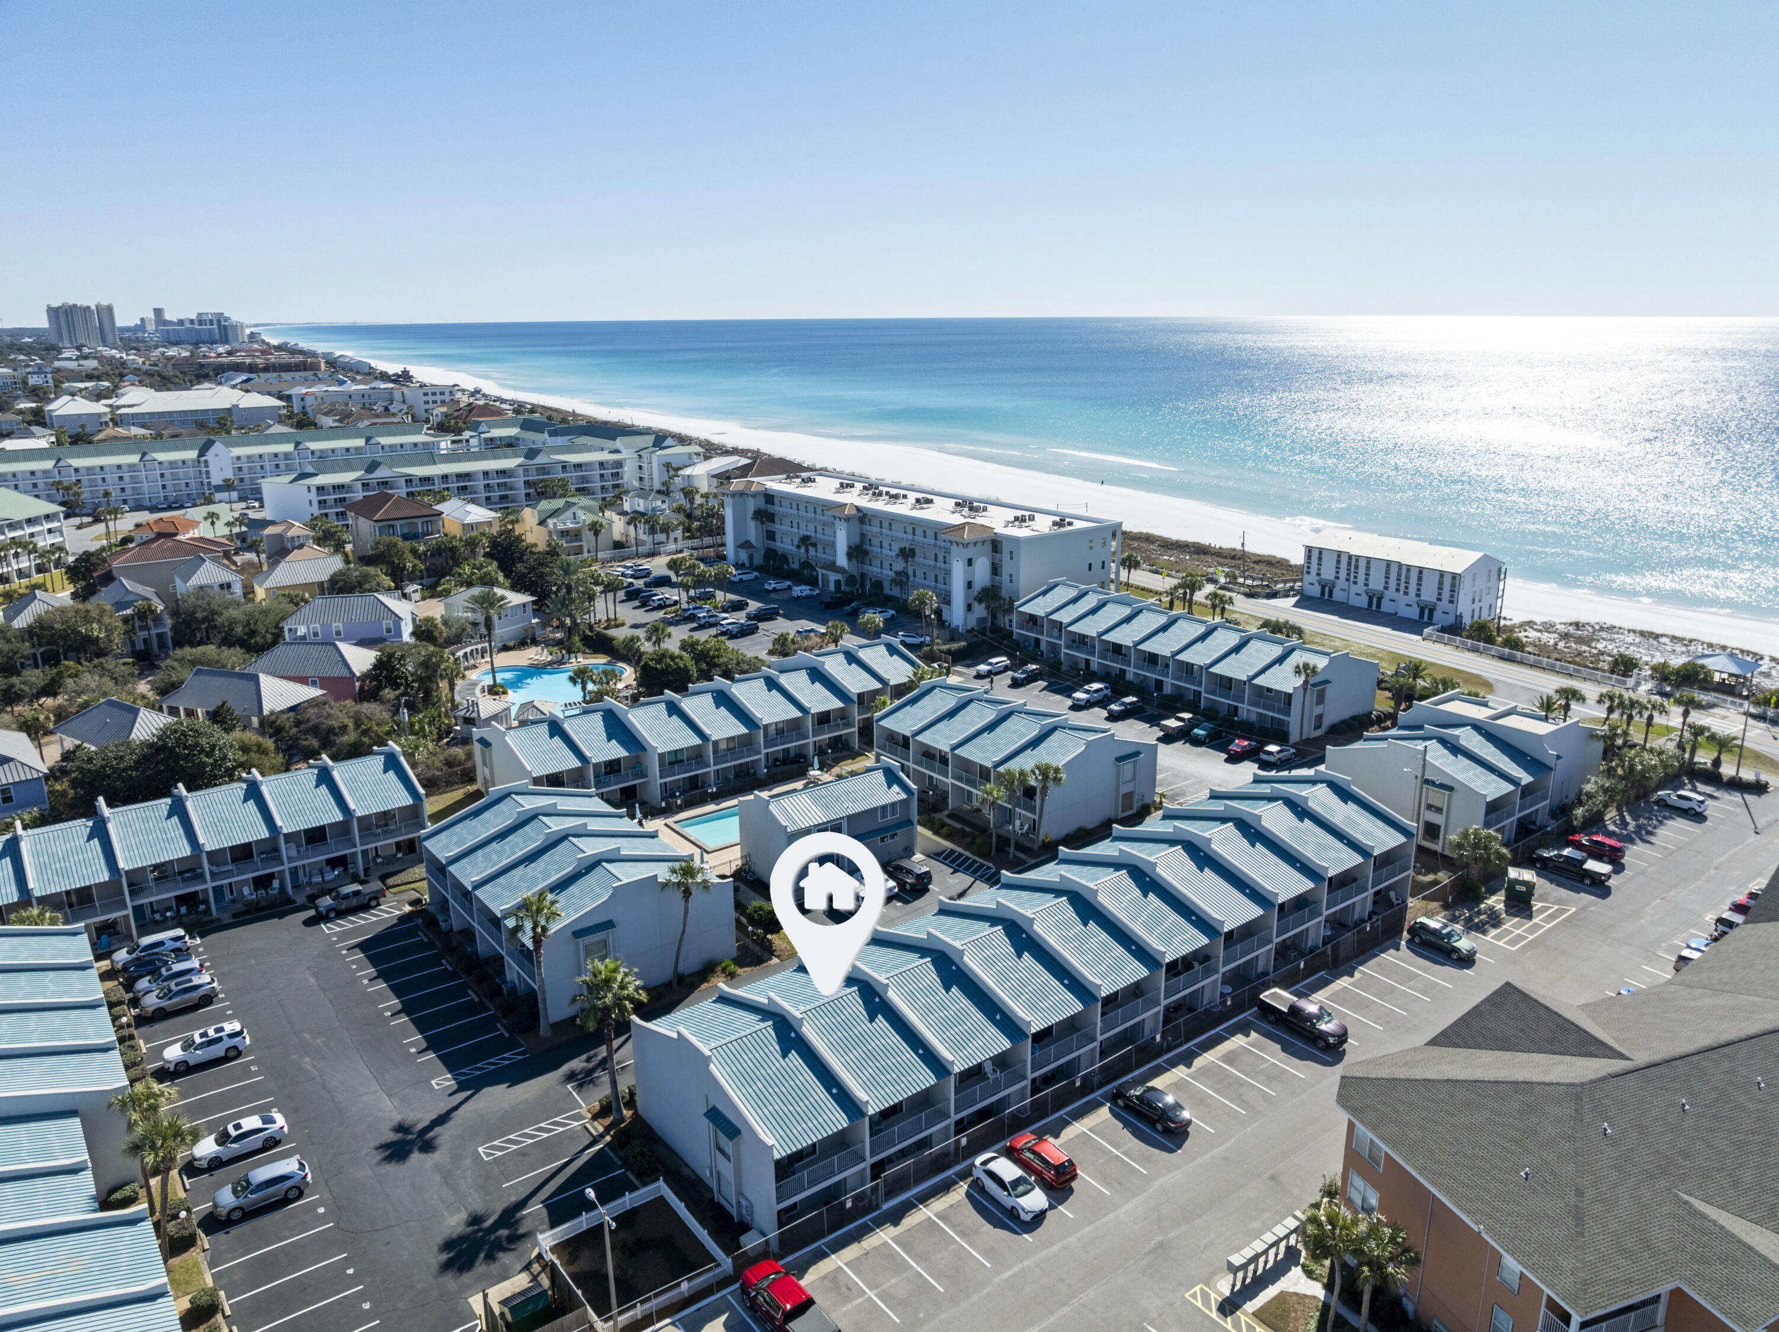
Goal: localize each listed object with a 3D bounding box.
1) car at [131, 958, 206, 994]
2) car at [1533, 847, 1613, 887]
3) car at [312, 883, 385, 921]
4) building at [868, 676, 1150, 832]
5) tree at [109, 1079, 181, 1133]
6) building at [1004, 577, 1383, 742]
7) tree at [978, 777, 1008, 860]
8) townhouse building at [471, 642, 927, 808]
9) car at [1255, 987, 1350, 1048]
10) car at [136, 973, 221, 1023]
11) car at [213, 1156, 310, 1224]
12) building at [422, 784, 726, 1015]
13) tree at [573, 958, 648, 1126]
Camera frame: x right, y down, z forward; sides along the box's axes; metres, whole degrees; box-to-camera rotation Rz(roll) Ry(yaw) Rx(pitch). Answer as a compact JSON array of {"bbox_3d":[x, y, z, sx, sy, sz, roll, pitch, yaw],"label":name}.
[{"bbox_3d":[-50.973,22.372,87.285,4.550,1.660,1.840,-11,19,-32],"label":"car"},{"bbox_3d":[54.226,15.719,98.071,2.020,1.920,5.820,-12,20,-36],"label":"car"},{"bbox_3d":[-43.100,18.570,98.590,5.390,1.800,1.890,-12,19,-35],"label":"car"},{"bbox_3d":[12.264,8.191,122.639,16.000,8.800,23.800,-12,20,-36],"label":"building"},{"bbox_3d":[-37.810,25.040,63.230,3.700,7.900,3.700,0,16,0],"label":"tree"},{"bbox_3d":[35.150,-2.100,147.990,15.200,8.700,43.700,-11,19,-34],"label":"building"},{"bbox_3d":[8.771,12.941,103.002,2.500,6.600,2.500,1,16,5],"label":"tree"},{"bbox_3d":[-17.593,5.422,130.786,48.800,8.800,17.700,-13,20,-37],"label":"townhouse building"},{"bbox_3d":[25.990,21.880,77.020,2.030,1.920,5.850,-12,20,-36],"label":"car"},{"bbox_3d":[-49.108,22.916,85.304,4.800,1.680,1.900,-11,19,-32],"label":"car"},{"bbox_3d":[-33.330,27.690,65.310,4.800,1.610,1.900,-12,19,-35],"label":"car"},{"bbox_3d":[-24.090,16.160,93.470,14.700,8.500,22.600,-12,20,-36],"label":"building"},{"bbox_3d":[-16.070,22.054,71.923,4.250,10.300,4.200,-5,16,-14],"label":"tree"}]

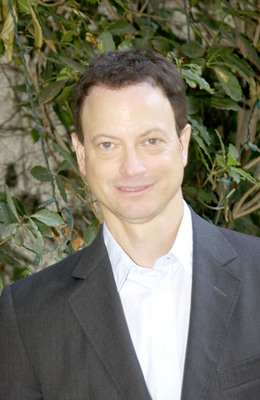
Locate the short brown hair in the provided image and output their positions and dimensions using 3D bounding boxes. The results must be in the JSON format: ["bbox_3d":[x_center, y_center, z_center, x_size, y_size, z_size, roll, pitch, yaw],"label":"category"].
[{"bbox_3d":[0.000,-0.127,1.940,0.160,0.172,0.195,-4,2,-2],"label":"short brown hair"}]

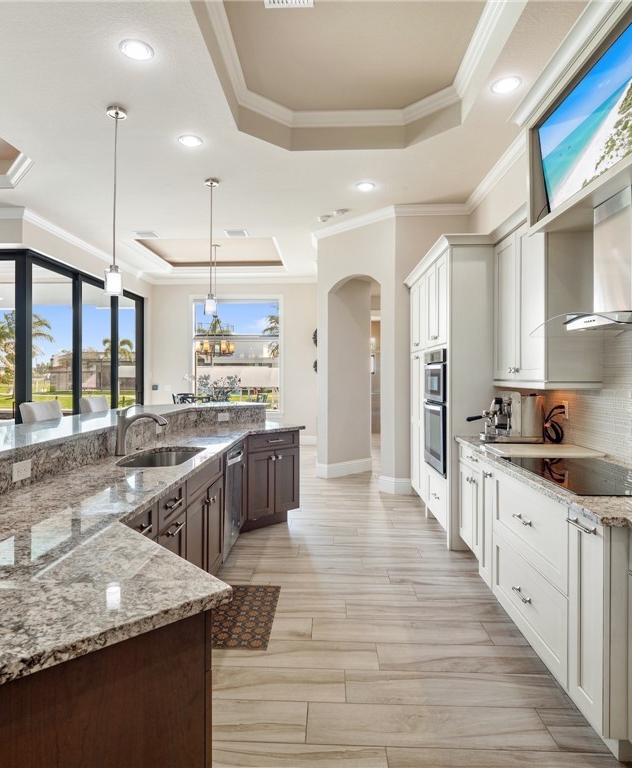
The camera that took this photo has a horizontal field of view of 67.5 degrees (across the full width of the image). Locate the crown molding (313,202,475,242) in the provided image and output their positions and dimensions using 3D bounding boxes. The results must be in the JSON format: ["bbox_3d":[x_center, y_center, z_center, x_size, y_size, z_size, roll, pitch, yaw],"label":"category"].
[{"bbox_3d":[0.815,-2.052,5.904,2.172,0.160,0.586,0,1,29],"label":"crown molding"}]

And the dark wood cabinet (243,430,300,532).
[{"bbox_3d":[-0.593,0.878,4.635,0.610,0.870,0.620,-1,1,-43],"label":"dark wood cabinet"}]

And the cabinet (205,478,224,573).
[{"bbox_3d":[-0.945,0.913,3.113,0.600,0.660,0.440,0,1,2],"label":"cabinet"}]

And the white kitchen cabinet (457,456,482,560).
[{"bbox_3d":[1.458,0.896,3.510,0.600,0.680,0.600,0,1,2],"label":"white kitchen cabinet"}]

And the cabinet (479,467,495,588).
[{"bbox_3d":[1.361,0.864,2.942,0.600,0.760,0.230,0,1,2],"label":"cabinet"}]

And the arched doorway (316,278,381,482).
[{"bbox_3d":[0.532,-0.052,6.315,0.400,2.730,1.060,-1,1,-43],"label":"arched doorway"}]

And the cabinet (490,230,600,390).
[{"bbox_3d":[1.565,-0.561,3.279,0.355,1.180,0.920,0,1,2],"label":"cabinet"}]

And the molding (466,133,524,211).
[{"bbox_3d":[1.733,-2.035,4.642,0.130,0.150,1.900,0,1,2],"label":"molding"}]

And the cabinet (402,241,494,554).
[{"bbox_3d":[1.419,0.064,4.585,0.716,2.500,1.720,0,1,2],"label":"cabinet"}]

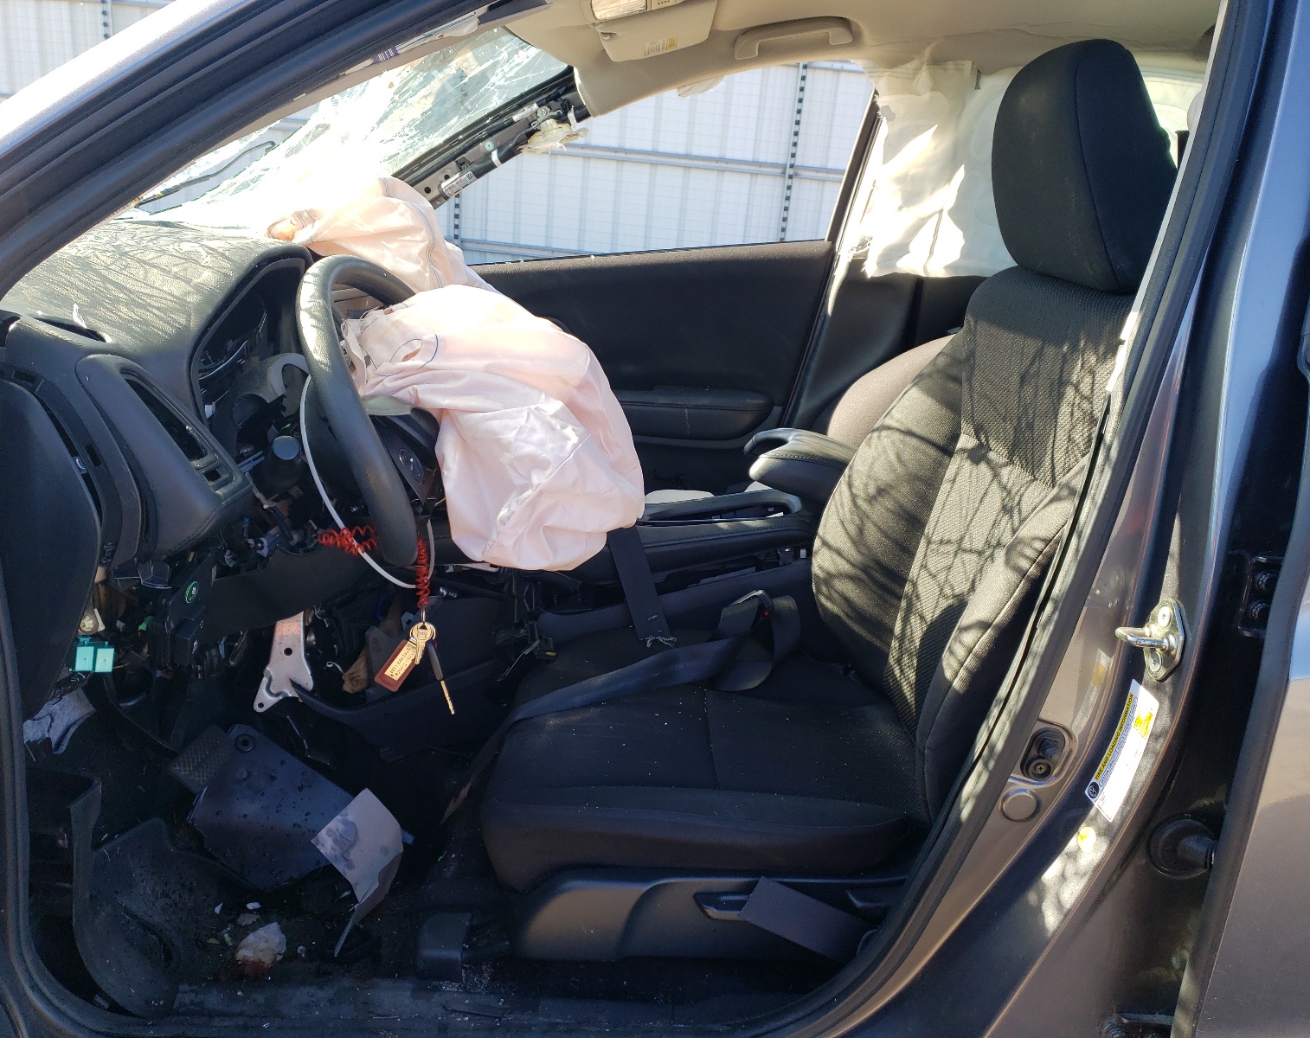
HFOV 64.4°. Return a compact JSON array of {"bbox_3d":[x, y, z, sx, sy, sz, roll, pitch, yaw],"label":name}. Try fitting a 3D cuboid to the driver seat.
[{"bbox_3d":[0.193,-0.053,1.137,0.690,0.885,0.530,5,19,-2],"label":"driver seat"}]

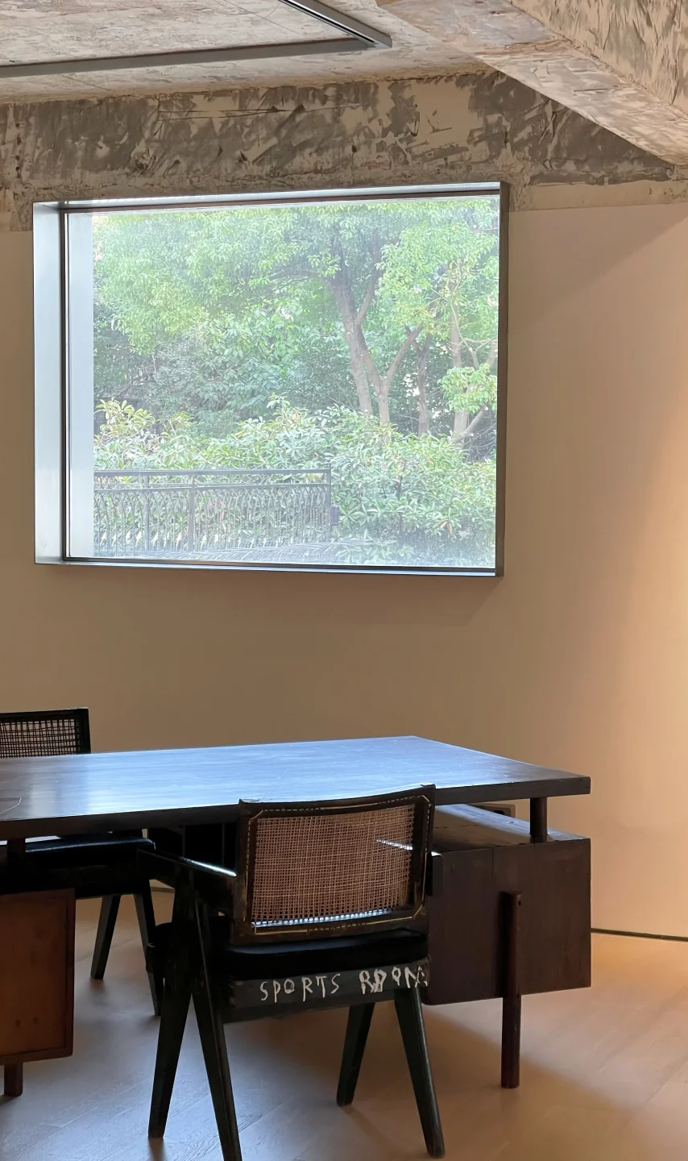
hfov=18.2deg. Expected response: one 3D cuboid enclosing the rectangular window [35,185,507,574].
[{"bbox_3d":[-0.257,-0.664,7.240,1.691,1.250,0.190,2,3,22],"label":"rectangular window"}]

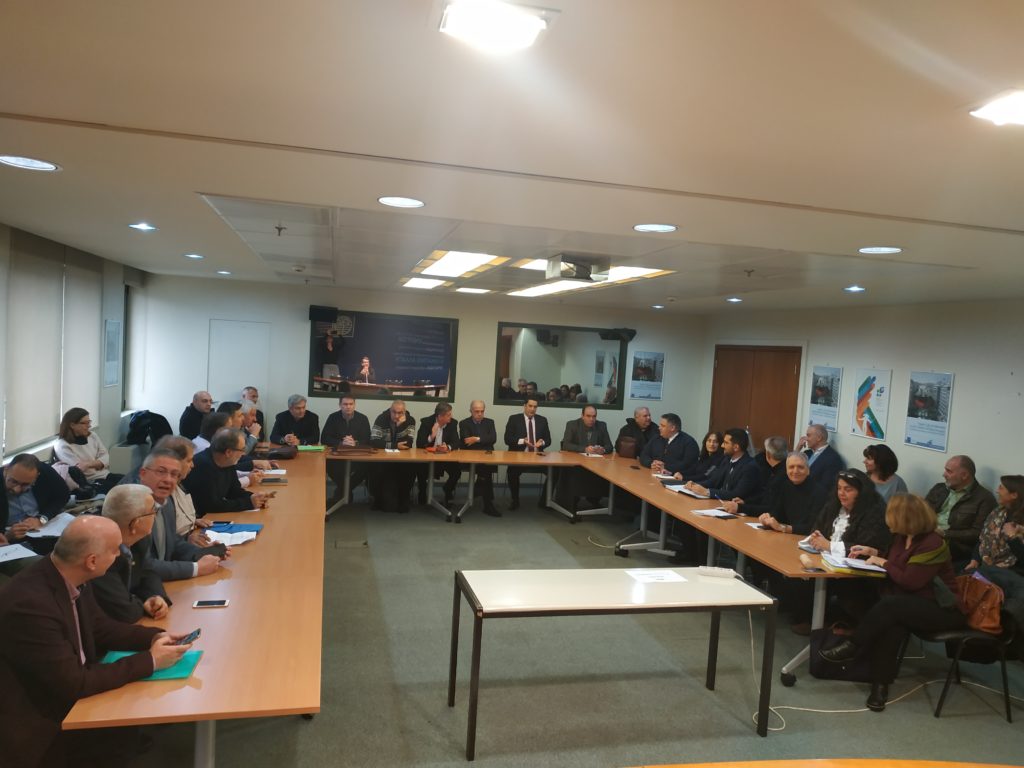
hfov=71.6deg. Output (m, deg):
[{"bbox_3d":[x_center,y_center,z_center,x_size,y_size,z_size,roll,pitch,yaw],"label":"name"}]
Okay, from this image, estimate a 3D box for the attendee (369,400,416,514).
[{"bbox_3d":[-1.395,0.830,8.234,0.580,1.270,0.780,3,3,-15],"label":"attendee"}]

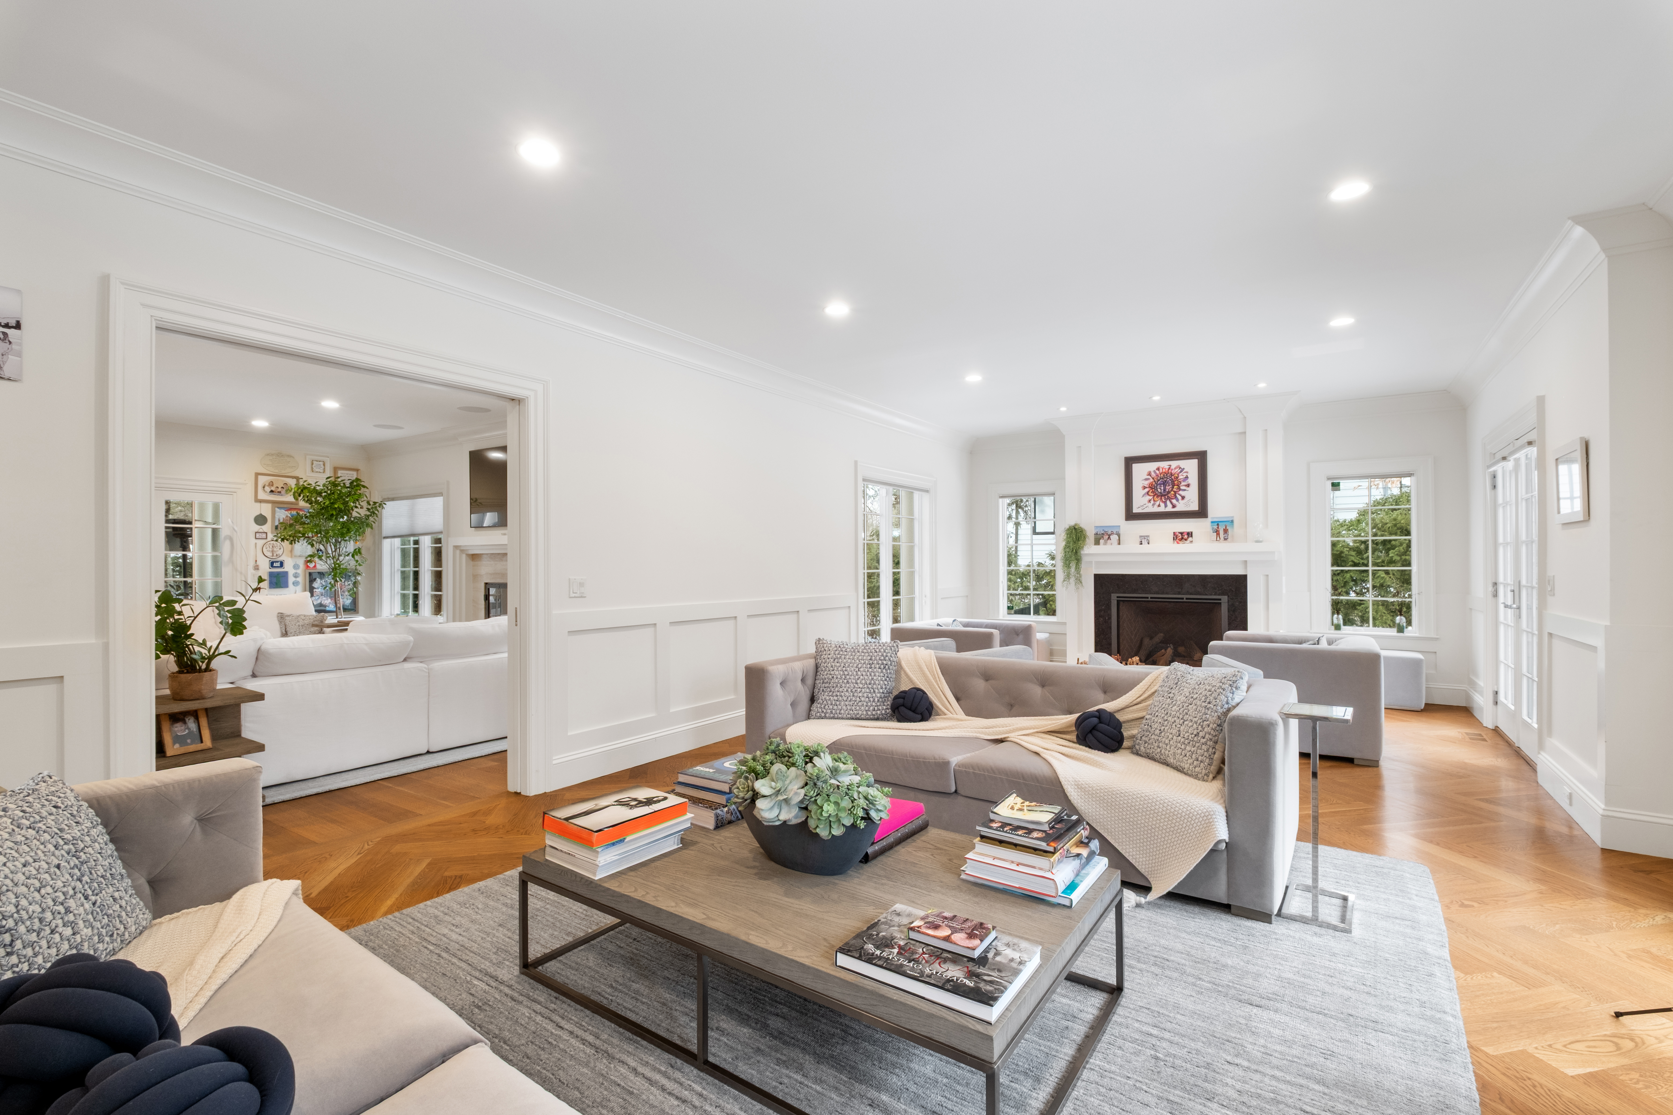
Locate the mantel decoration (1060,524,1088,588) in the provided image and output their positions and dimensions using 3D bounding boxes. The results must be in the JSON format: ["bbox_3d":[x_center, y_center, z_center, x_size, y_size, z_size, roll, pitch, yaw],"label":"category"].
[{"bbox_3d":[2.434,-0.031,7.145,0.280,0.670,0.250,0,0,35],"label":"mantel decoration"}]

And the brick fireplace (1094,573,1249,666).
[{"bbox_3d":[3.282,0.741,6.877,1.360,1.136,0.300,0,0,35],"label":"brick fireplace"}]

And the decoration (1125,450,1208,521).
[{"bbox_3d":[3.208,-0.686,6.791,0.735,0.640,0.045,0,0,35],"label":"decoration"}]

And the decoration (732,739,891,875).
[{"bbox_3d":[-0.082,0.764,2.146,0.510,0.335,0.340,0,0,35],"label":"decoration"}]

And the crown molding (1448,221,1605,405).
[{"bbox_3d":[4.311,-1.372,4.522,0.120,0.165,3.690,0,0,35],"label":"crown molding"}]

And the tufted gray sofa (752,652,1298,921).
[{"bbox_3d":[0.798,0.932,3.555,2.500,0.715,0.970,0,0,35],"label":"tufted gray sofa"}]

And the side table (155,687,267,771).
[{"bbox_3d":[-3.316,1.001,3.503,0.380,0.575,0.600,0,0,35],"label":"side table"}]

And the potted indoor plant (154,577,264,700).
[{"bbox_3d":[-3.277,0.401,3.547,0.430,0.620,0.480,0,0,35],"label":"potted indoor plant"}]

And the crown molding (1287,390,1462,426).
[{"bbox_3d":[4.841,-1.361,6.330,1.320,0.165,0.120,0,0,35],"label":"crown molding"}]

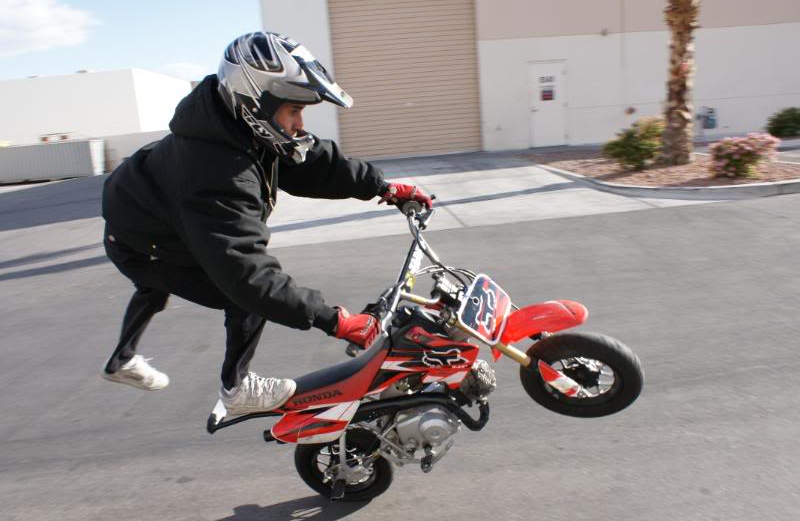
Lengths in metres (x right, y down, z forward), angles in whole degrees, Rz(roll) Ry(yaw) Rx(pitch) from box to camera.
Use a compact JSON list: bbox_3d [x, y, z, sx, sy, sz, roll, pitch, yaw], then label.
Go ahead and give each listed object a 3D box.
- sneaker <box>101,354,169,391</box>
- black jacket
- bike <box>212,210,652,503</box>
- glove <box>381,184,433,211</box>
[{"bbox_3d":[-1.063,0.452,2.420,0.280,0.115,0.105,17,15,8],"label":"sneaker"},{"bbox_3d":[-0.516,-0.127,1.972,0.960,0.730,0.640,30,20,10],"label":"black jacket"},{"bbox_3d":[-0.019,0.399,2.035,1.490,0.890,0.750,-25,22,18],"label":"bike"},{"bbox_3d":[0.019,-0.217,2.080,0.170,0.090,0.105,15,29,6],"label":"glove"}]

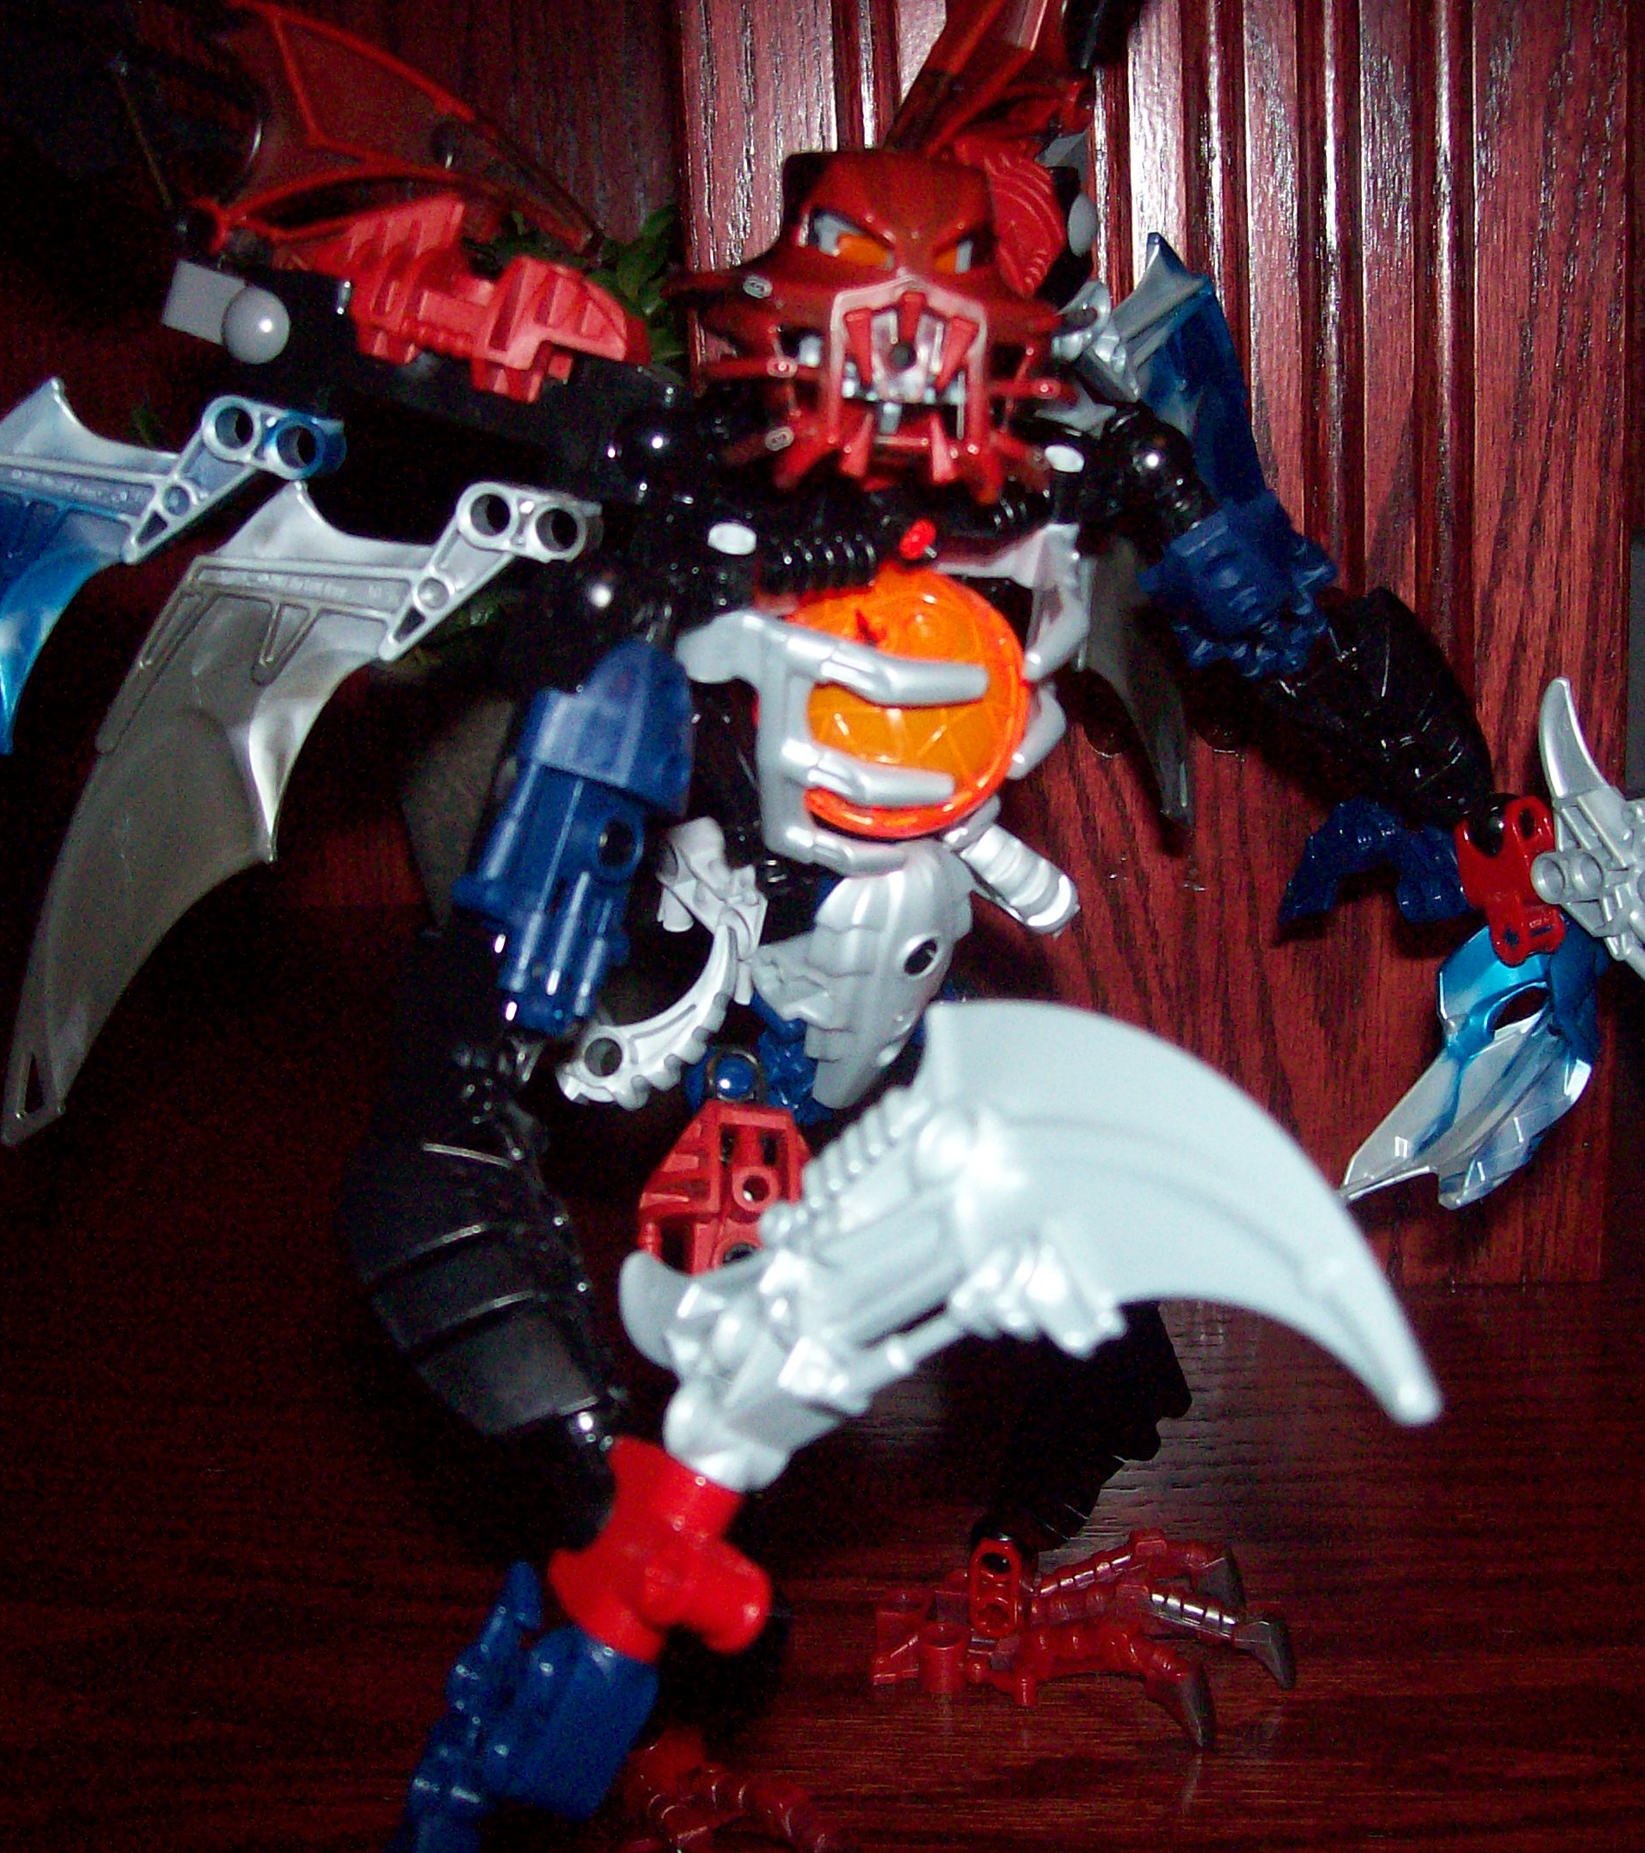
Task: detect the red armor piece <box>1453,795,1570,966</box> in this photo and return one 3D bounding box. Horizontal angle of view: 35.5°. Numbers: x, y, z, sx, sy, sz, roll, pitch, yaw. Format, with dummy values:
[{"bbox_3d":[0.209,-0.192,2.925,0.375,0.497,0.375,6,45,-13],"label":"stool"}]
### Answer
[{"bbox_3d":[0.095,-0.006,0.356,0.015,0.024,0.010,-15,0,34],"label":"red armor piece"}]

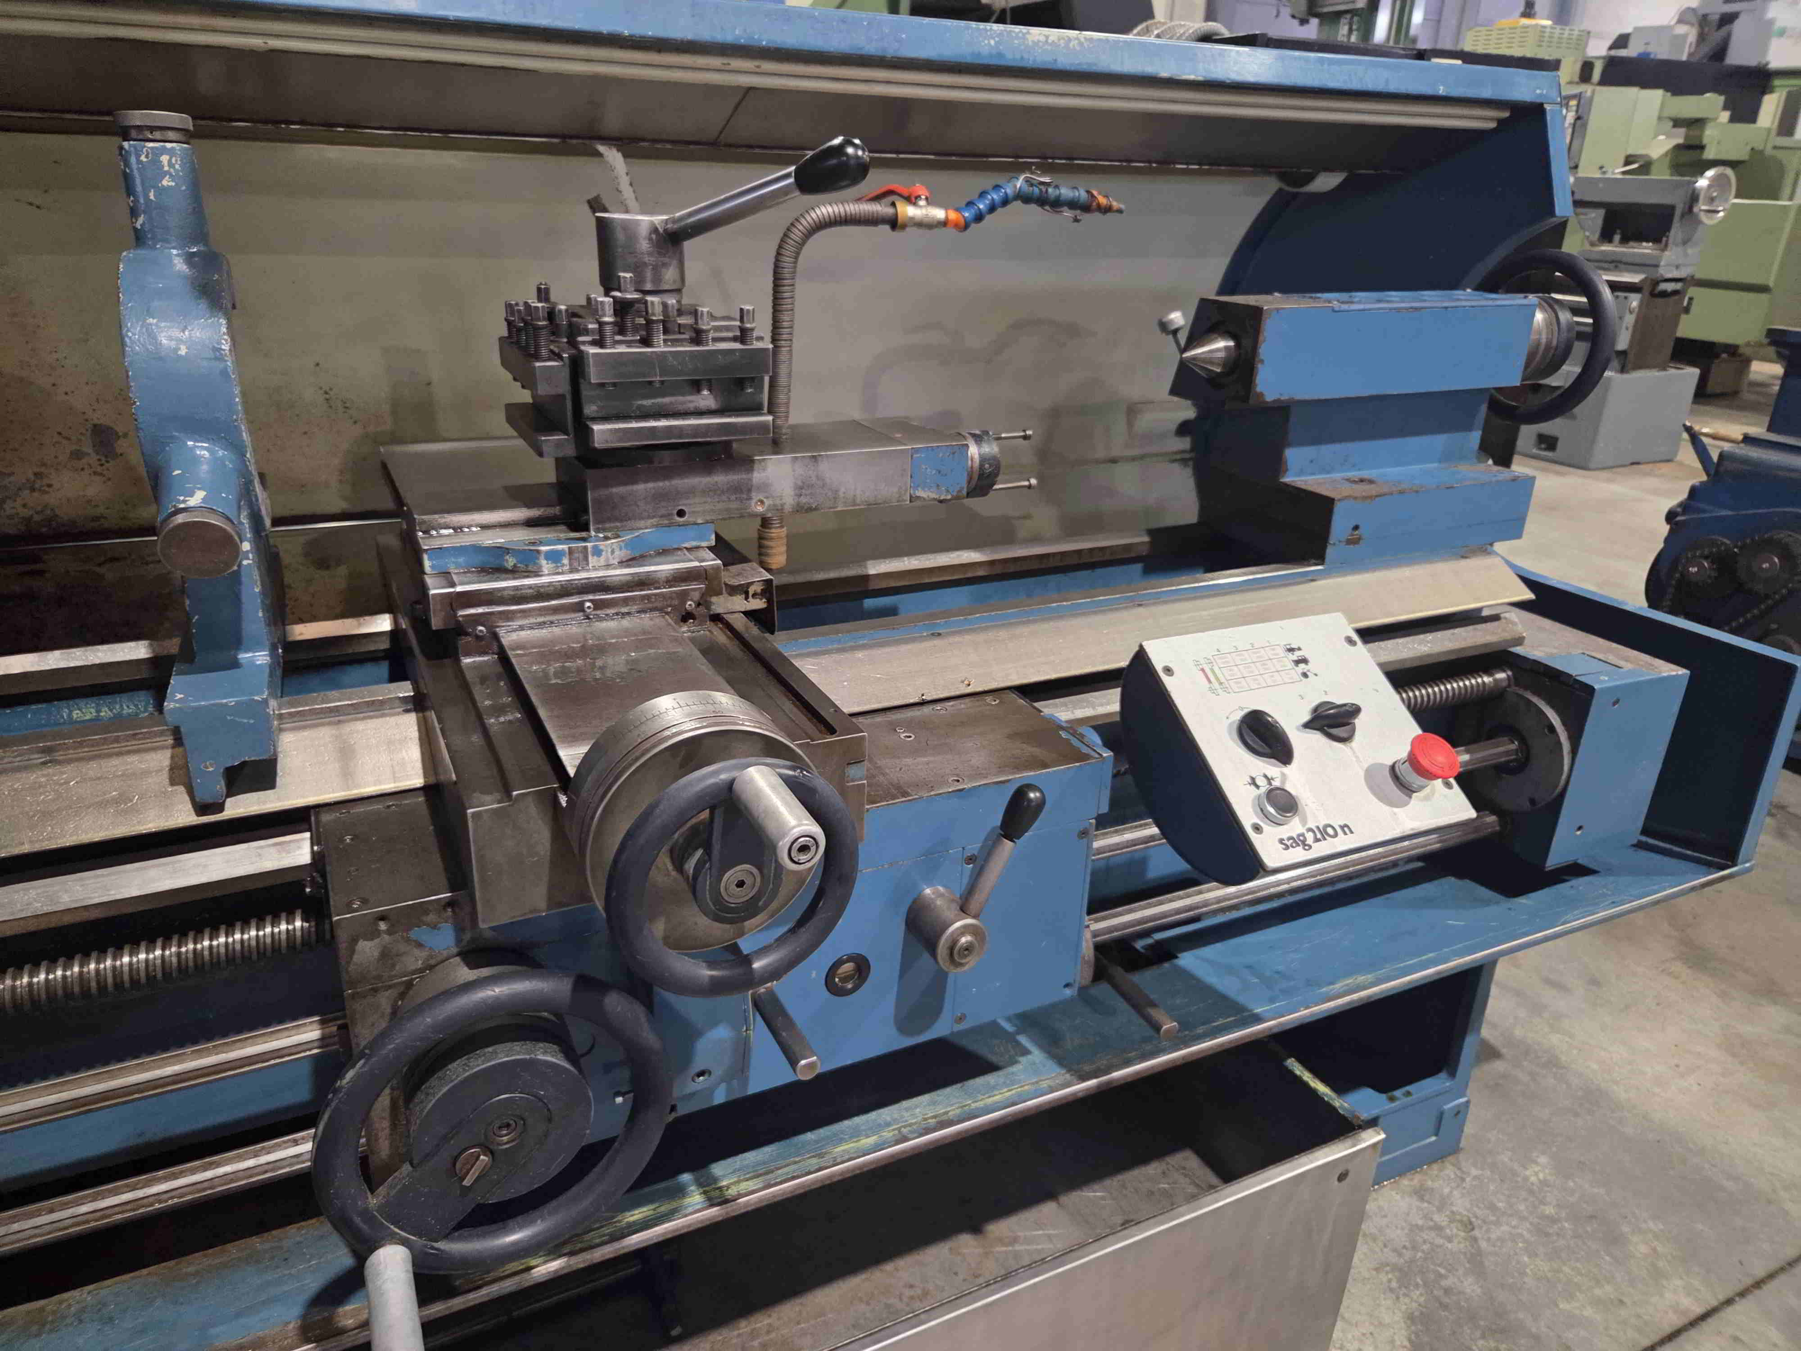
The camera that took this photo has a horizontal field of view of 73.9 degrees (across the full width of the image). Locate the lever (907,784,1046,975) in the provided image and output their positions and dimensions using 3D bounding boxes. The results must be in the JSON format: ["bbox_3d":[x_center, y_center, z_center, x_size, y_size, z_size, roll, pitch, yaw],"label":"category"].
[{"bbox_3d":[0.059,0.142,0.887,0.043,0.152,0.052,20,11,-33],"label":"lever"}]

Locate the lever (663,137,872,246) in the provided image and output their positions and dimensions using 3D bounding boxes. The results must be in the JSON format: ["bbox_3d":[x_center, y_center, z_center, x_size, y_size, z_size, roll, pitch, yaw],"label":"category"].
[{"bbox_3d":[-0.102,-0.370,0.921,0.179,0.038,0.038,-10,16,25],"label":"lever"}]

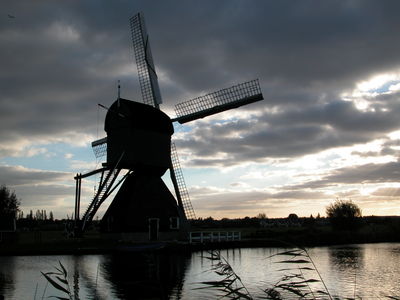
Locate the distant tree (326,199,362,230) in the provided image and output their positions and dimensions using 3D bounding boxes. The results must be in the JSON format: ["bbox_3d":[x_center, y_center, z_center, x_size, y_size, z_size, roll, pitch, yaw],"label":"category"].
[{"bbox_3d":[25.565,11.500,92.000,6.369,5.838,6.051,-2,-8,15],"label":"distant tree"}]

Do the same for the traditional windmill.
[{"bbox_3d":[-7.318,-3.628,57.476,27.262,26.547,16.679,-6,-10,38],"label":"traditional windmill"}]

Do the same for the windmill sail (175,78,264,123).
[{"bbox_3d":[1.350,-4.949,57.034,12.648,2.200,0.600,-14,-1,38],"label":"windmill sail"}]

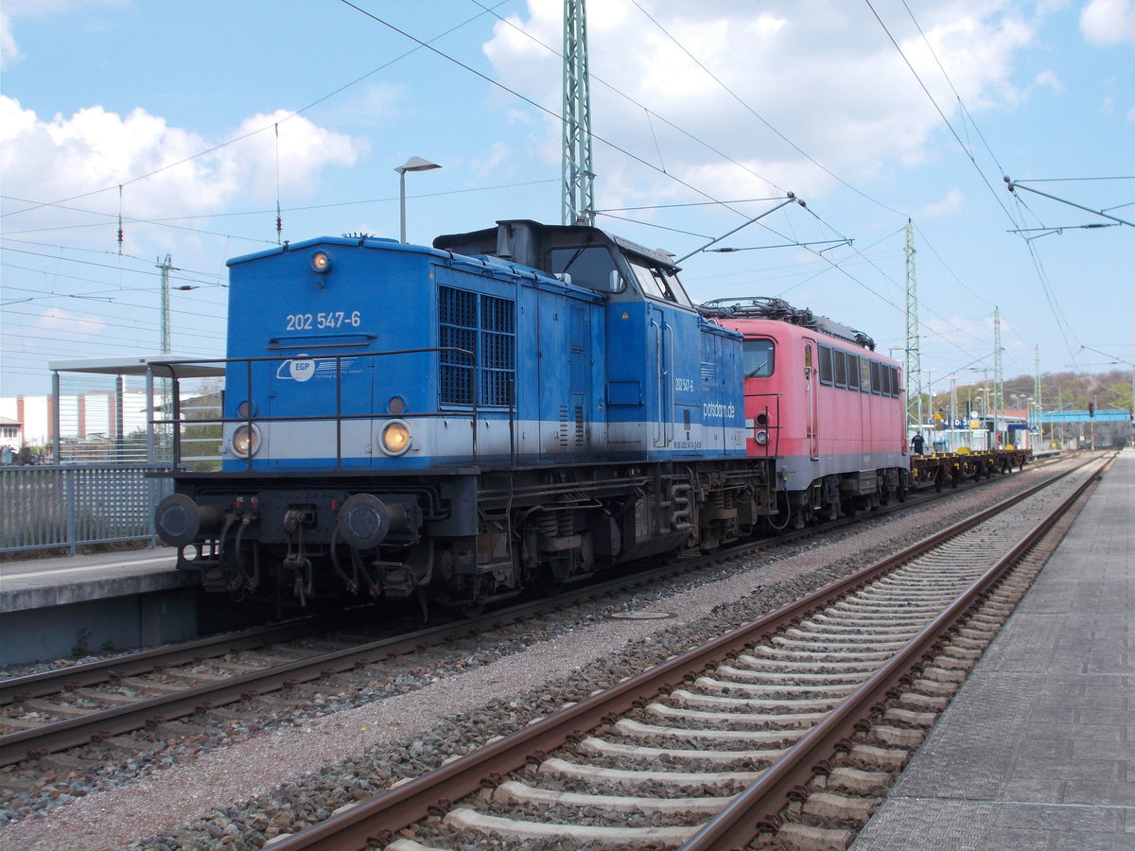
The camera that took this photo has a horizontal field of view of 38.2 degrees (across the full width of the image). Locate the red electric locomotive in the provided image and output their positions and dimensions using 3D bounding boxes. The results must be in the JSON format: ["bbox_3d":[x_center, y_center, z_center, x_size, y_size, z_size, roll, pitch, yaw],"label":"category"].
[{"bbox_3d":[4.770,-0.124,35.062,3.050,4.500,16.490,-1,-1,19],"label":"red electric locomotive"}]

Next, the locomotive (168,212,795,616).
[{"bbox_3d":[-0.207,-0.210,20.351,3.160,4.260,14.240,-1,-1,19],"label":"locomotive"}]

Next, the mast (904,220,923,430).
[{"bbox_3d":[19.233,-4.379,91.306,0.950,14.400,0.600,-1,-1,19],"label":"mast"}]

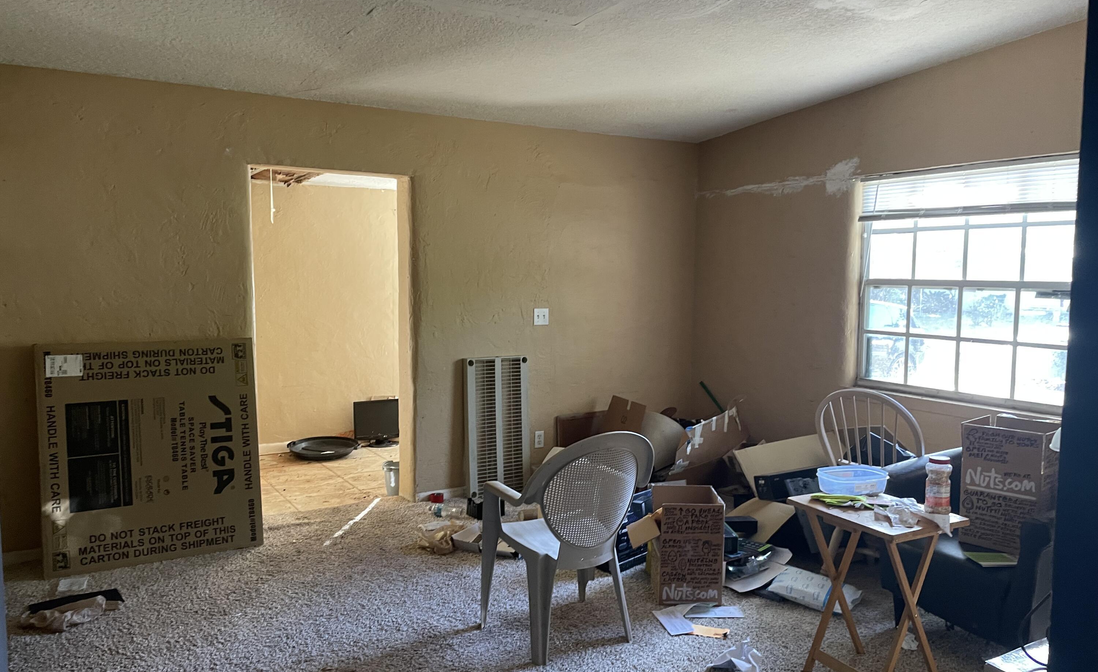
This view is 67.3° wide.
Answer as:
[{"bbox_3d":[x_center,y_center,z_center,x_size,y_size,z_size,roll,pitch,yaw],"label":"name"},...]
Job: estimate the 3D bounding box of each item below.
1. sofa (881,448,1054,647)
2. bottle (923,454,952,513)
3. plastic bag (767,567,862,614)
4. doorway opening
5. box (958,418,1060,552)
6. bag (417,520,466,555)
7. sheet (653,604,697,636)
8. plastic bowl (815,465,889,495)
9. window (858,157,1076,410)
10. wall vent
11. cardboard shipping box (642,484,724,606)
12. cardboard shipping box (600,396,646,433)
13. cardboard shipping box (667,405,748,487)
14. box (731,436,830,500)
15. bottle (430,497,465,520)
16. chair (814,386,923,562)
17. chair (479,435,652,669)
[{"bbox_3d":[1.904,0.846,3.325,0.790,0.730,0.730,-2,5,-29],"label":"sofa"},{"bbox_3d":[1.372,0.520,2.905,0.099,0.186,0.099,-2,6,-26],"label":"bottle"},{"bbox_3d":[1.192,1.127,3.713,0.270,0.100,0.370,-4,6,-43],"label":"plastic bag"},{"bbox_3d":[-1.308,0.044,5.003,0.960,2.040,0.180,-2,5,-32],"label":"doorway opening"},{"bbox_3d":[1.813,0.573,3.222,0.295,0.463,0.280,-4,7,-42],"label":"box"},{"bbox_3d":[-0.580,1.057,4.396,0.270,0.120,0.220,0,5,0],"label":"bag"},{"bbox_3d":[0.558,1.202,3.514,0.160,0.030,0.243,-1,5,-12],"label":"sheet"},{"bbox_3d":[1.168,0.560,3.170,0.220,0.072,0.220,-2,6,-26],"label":"plastic bowl"},{"bbox_3d":[2.298,-0.290,4.583,0.100,1.280,1.340,-2,5,-32],"label":"window"},{"bbox_3d":[-0.321,0.582,5.482,0.460,0.900,0.070,-2,5,-32],"label":"wall vent"},{"bbox_3d":[0.629,0.948,3.766,0.275,0.453,0.310,0,5,1],"label":"cardboard shipping box"},{"bbox_3d":[0.440,0.540,5.000,0.220,0.300,0.180,13,-18,13],"label":"cardboard shipping box"},{"bbox_3d":[0.930,0.655,4.850,0.380,0.340,0.330,-26,-16,8],"label":"cardboard shipping box"},{"bbox_3d":[1.271,0.780,4.490,0.540,0.400,0.370,-2,5,-32],"label":"box"},{"bbox_3d":[-0.607,1.036,4.921,0.210,0.075,0.075,1,5,13],"label":"bottle"},{"bbox_3d":[1.625,0.730,4.170,0.500,0.870,0.530,2,5,16],"label":"chair"},{"bbox_3d":[0.095,0.768,3.263,0.580,0.885,0.620,-2,5,-30],"label":"chair"}]

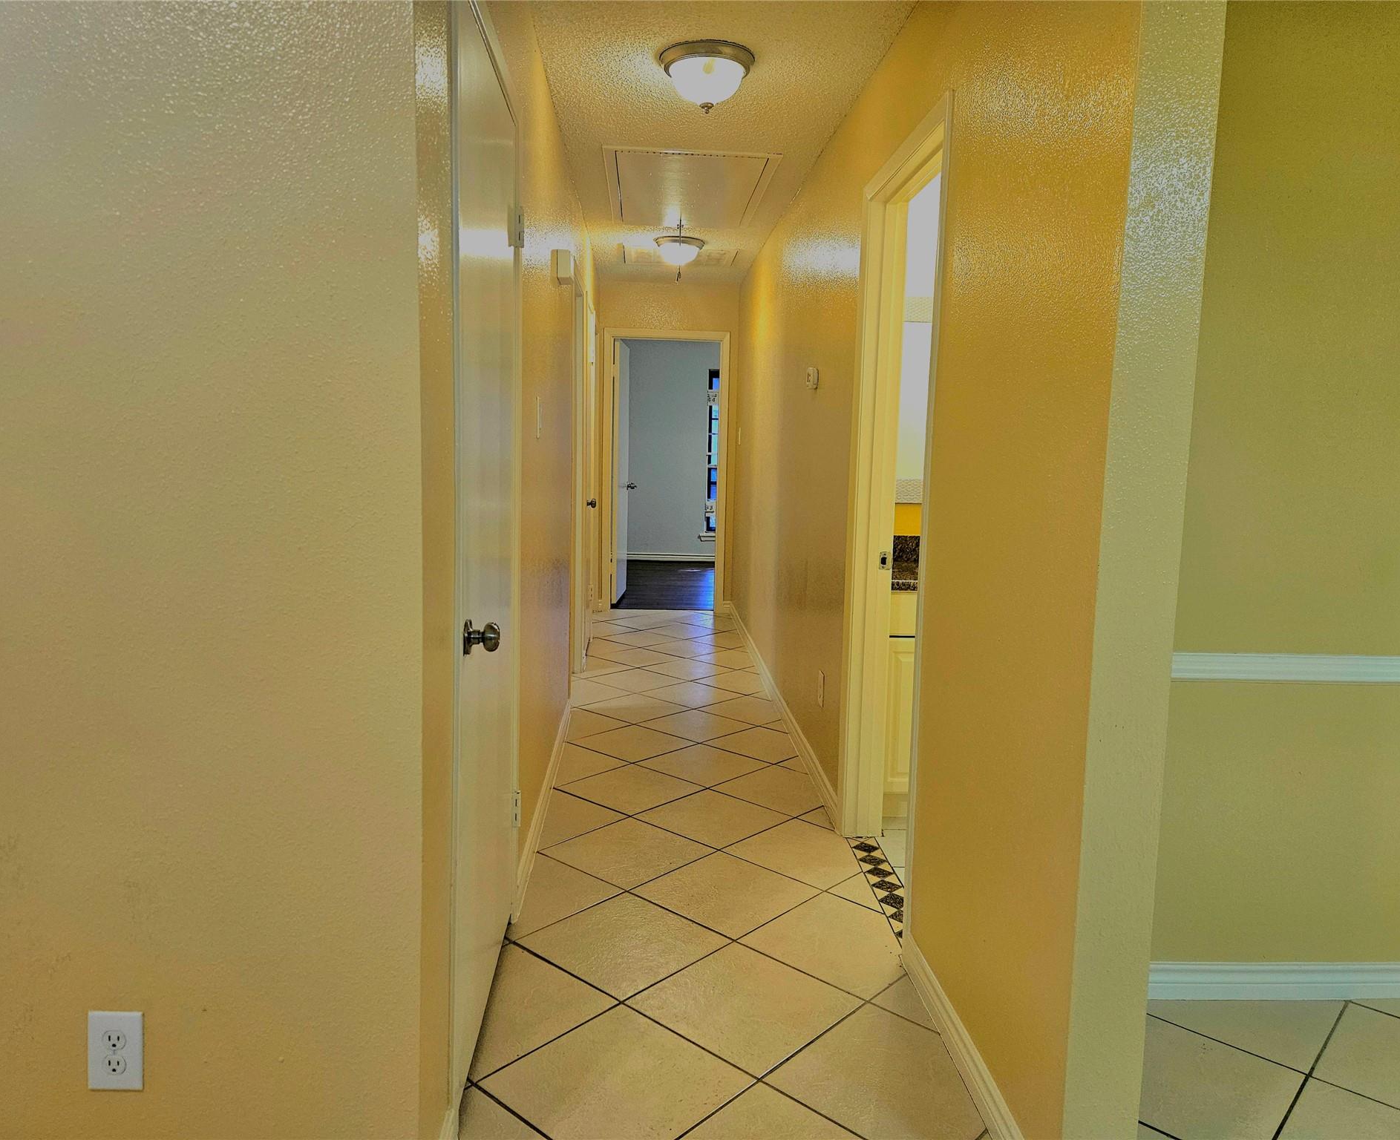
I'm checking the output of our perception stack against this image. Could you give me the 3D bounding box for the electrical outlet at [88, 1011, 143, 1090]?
[{"bbox_3d":[-0.872,0.719,1.508,0.077,0.121,0.008,1,7,-3],"label":"electrical outlet"}]

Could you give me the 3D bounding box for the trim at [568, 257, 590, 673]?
[{"bbox_3d":[-0.631,-0.433,5.192,0.060,2.100,0.880,1,7,-3],"label":"trim"}]

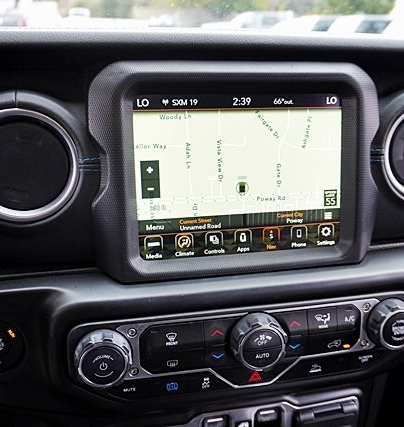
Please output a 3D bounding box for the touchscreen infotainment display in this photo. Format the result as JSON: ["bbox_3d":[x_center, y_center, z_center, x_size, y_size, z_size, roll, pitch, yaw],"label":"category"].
[{"bbox_3d":[0.032,-0.032,0.397,0.174,0.131,0.020,-3,9,-11],"label":"touchscreen infotainment display"}]

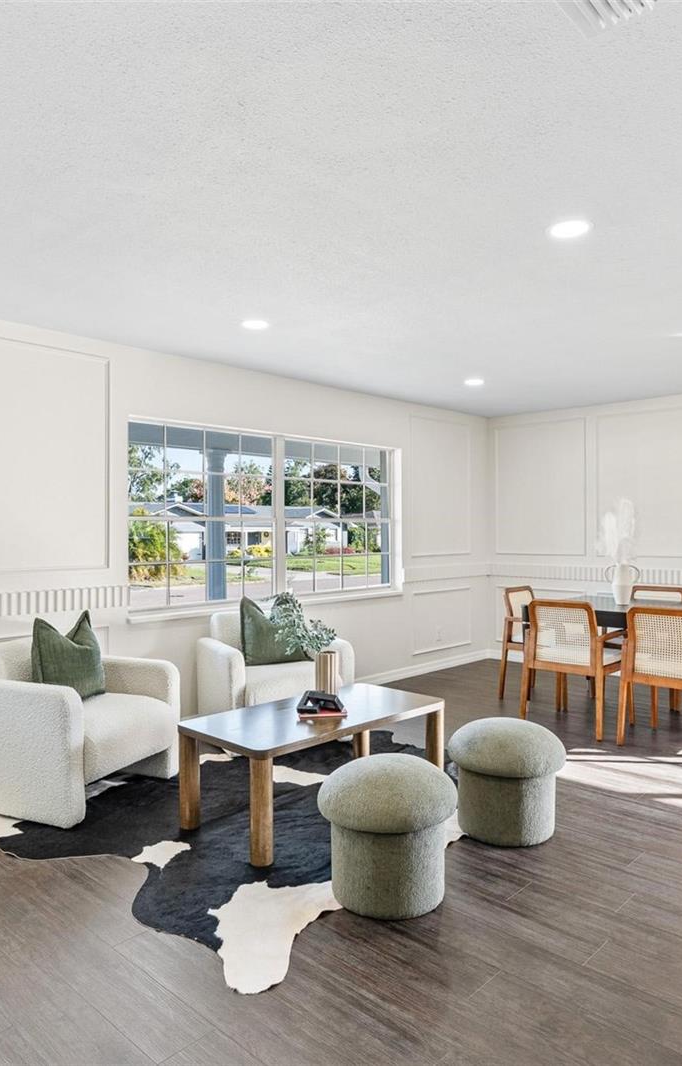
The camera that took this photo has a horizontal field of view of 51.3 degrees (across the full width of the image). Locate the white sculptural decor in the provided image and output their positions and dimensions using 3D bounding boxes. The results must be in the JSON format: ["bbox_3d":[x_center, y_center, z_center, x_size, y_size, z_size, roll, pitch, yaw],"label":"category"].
[{"bbox_3d":[2.021,0.137,5.178,0.290,0.790,0.200,0,0,10],"label":"white sculptural decor"}]

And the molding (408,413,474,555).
[{"bbox_3d":[0.962,-0.421,6.697,0.025,1.280,0.950,0,0,44],"label":"molding"}]

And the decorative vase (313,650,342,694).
[{"bbox_3d":[-0.067,0.748,3.721,0.120,0.230,0.120,0,0,44],"label":"decorative vase"}]

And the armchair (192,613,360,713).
[{"bbox_3d":[-0.436,0.924,4.617,0.760,0.755,0.760,0,0,-29],"label":"armchair"}]

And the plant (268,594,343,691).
[{"bbox_3d":[-0.198,0.585,3.761,0.400,0.549,0.320,0,0,0],"label":"plant"}]

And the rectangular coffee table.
[{"bbox_3d":[-0.100,1.081,3.389,0.620,0.440,1.200,0,0,44],"label":"rectangular coffee table"}]

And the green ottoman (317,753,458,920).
[{"bbox_3d":[0.171,1.064,2.594,0.510,0.480,0.510,0,0,0],"label":"green ottoman"}]

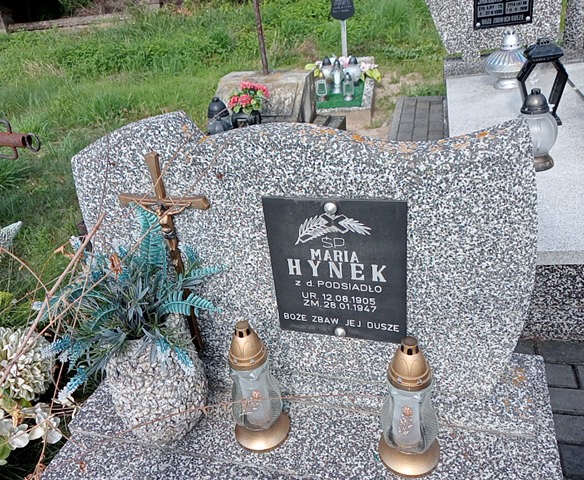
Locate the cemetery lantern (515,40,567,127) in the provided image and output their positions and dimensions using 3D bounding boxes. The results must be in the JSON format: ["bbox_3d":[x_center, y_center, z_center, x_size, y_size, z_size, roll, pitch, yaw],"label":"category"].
[{"bbox_3d":[1.135,-0.725,2.359,0.200,0.355,0.165,0,31,13],"label":"cemetery lantern"}]

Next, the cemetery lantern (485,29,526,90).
[{"bbox_3d":[1.217,-1.013,2.891,0.260,0.295,0.260,5,32,21],"label":"cemetery lantern"}]

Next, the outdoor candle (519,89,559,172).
[{"bbox_3d":[0.908,-0.419,1.946,0.180,0.285,0.180,7,33,24],"label":"outdoor candle"}]

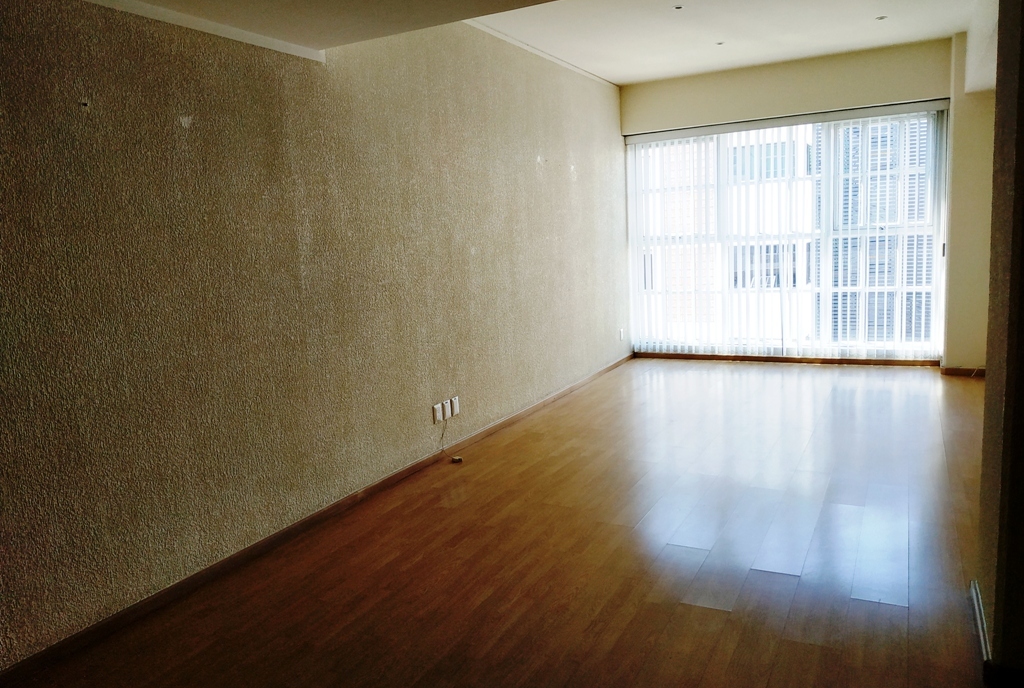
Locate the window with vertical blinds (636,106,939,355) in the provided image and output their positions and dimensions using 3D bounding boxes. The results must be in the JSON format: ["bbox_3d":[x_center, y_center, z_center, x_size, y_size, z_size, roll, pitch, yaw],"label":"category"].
[{"bbox_3d":[2.622,-1.017,7.176,2.960,2.325,0.100,1,10,29],"label":"window with vertical blinds"}]

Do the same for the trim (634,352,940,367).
[{"bbox_3d":[2.709,0.161,7.375,2.977,0.062,0.016,1,10,29],"label":"trim"}]

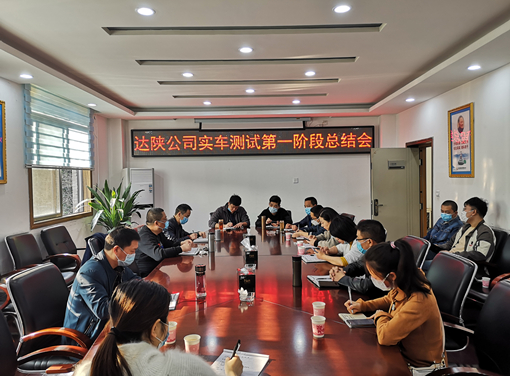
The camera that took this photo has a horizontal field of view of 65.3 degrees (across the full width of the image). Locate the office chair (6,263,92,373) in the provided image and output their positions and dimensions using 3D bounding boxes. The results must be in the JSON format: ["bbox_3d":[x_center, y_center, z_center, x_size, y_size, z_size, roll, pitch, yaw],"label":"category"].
[{"bbox_3d":[-1.211,1.048,2.641,0.630,1.020,0.580,-1,1,6],"label":"office chair"}]

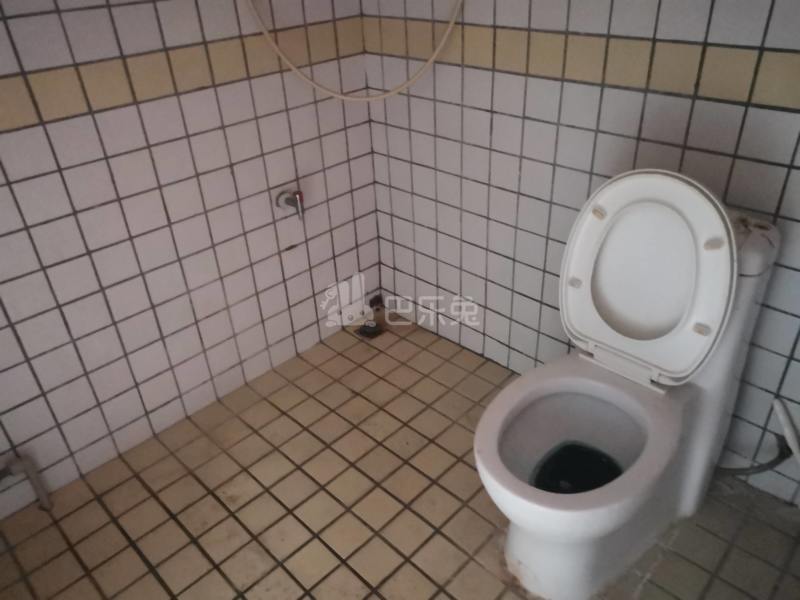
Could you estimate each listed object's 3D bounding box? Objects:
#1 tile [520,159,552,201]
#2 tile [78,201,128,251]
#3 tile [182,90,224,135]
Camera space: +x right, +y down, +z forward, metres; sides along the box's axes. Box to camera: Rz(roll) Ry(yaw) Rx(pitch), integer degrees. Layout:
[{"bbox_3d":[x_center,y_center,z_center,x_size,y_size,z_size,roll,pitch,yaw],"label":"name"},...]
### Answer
[{"bbox_3d":[0.363,-0.318,1.645,0.100,0.100,0.010,26,42,38],"label":"tile"},{"bbox_3d":[-0.721,-0.180,1.519,0.010,0.100,0.100,26,42,38],"label":"tile"},{"bbox_3d":[-0.509,-0.483,1.596,0.010,0.100,0.100,26,42,38],"label":"tile"}]

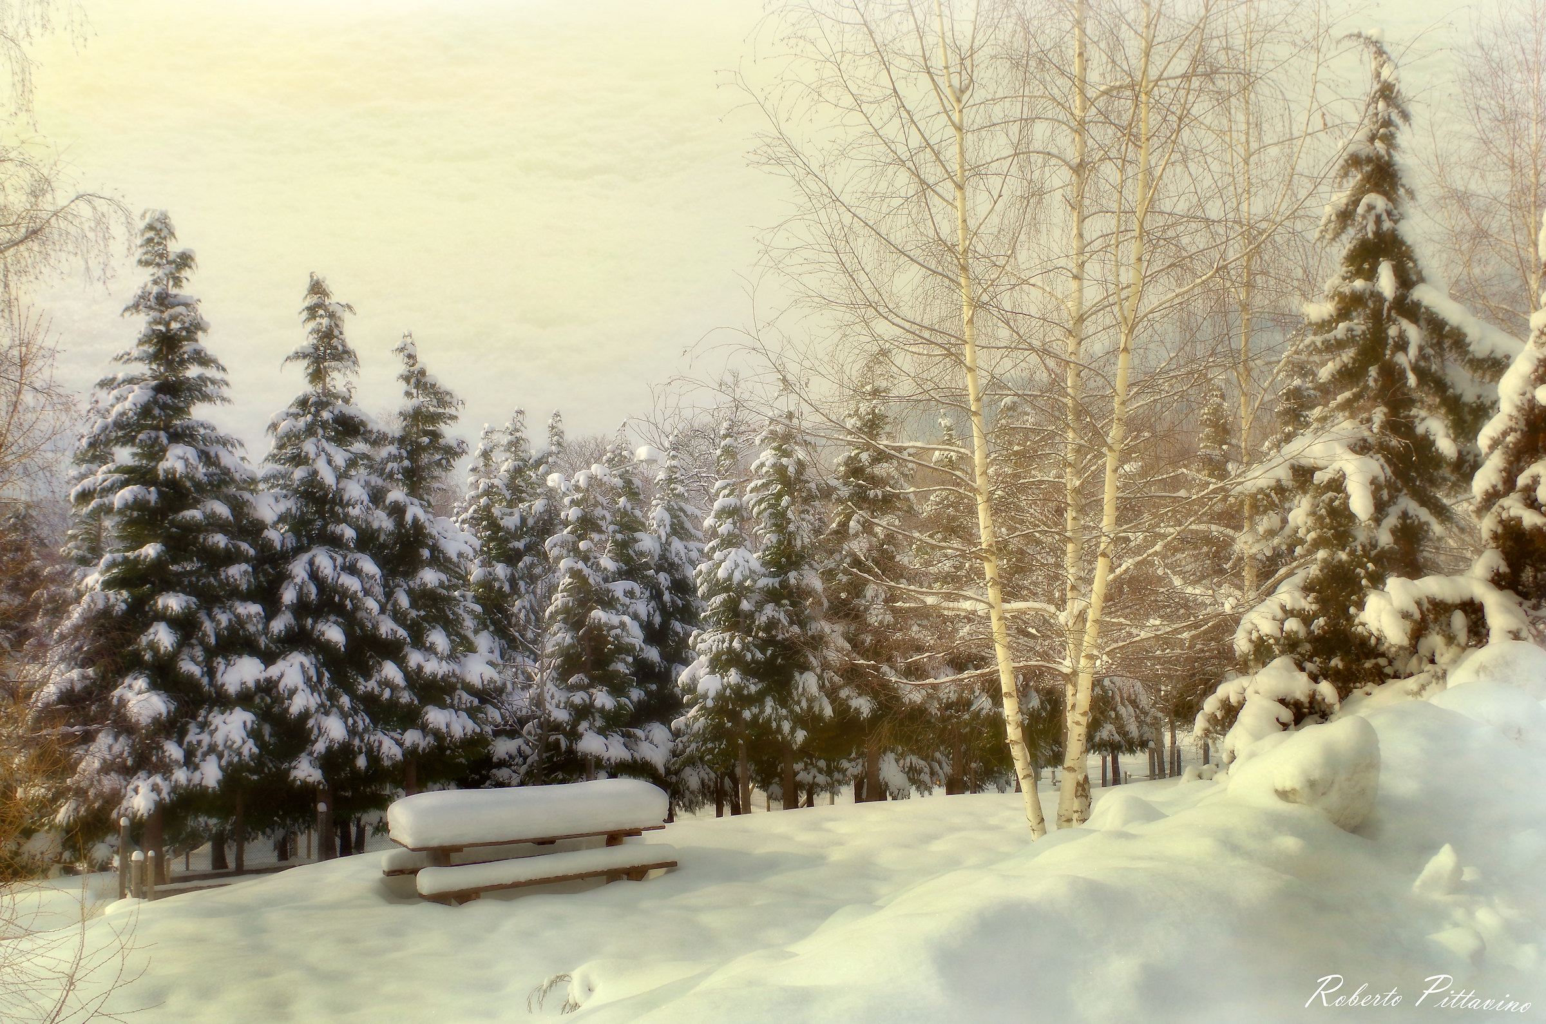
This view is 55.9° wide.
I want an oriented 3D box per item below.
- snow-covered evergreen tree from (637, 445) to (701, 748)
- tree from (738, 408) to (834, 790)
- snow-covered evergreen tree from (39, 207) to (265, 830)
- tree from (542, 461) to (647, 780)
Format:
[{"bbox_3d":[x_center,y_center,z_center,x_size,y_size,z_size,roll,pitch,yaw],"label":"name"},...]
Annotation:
[{"bbox_3d":[-1.949,2.101,27.683,1.410,6.990,1.410,0,-3,0],"label":"snow-covered evergreen tree"},{"bbox_3d":[0.248,1.821,26.188,1.720,7.200,1.720,0,-3,0],"label":"tree"},{"bbox_3d":[-8.497,0.423,20.243,3.050,9.290,3.050,0,-3,0],"label":"snow-covered evergreen tree"},{"bbox_3d":[-3.041,2.187,24.860,1.880,6.130,1.880,0,-3,0],"label":"tree"}]

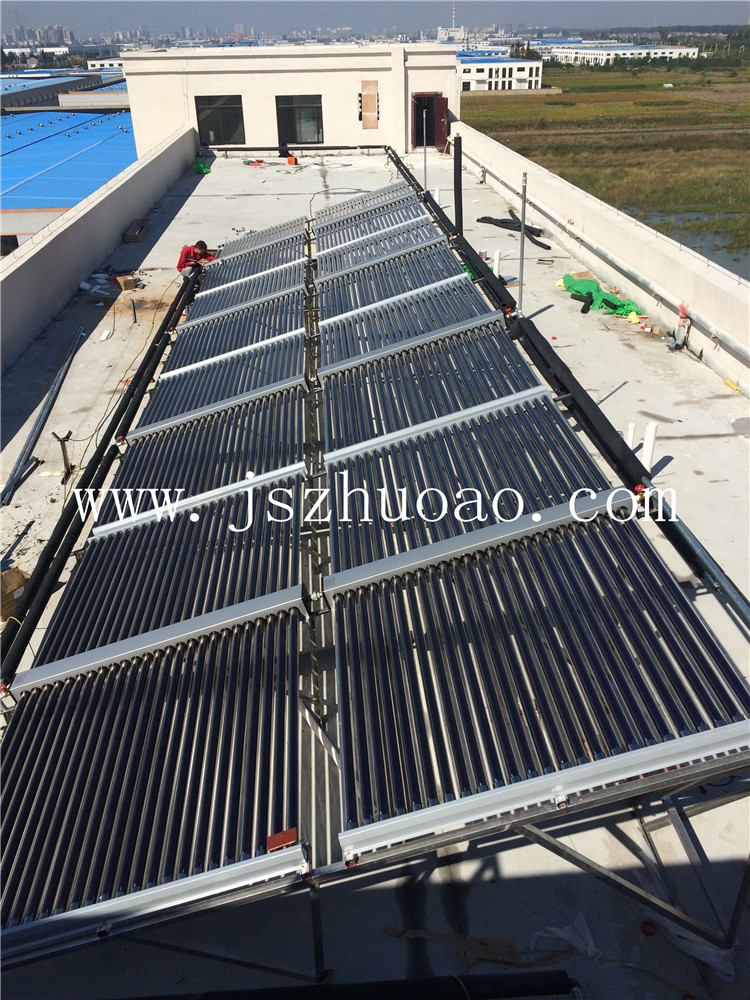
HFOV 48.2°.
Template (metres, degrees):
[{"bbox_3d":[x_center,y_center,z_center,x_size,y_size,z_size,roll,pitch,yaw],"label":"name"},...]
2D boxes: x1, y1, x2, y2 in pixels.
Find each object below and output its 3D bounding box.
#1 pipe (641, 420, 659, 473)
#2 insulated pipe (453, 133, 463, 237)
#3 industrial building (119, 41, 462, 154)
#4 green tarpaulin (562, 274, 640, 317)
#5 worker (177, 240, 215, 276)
[{"bbox_3d":[2.800,-0.482,8.572,0.110,0.650,0.110,-3,29,-3],"label":"pipe"},{"bbox_3d":[1.198,-4.477,11.998,0.105,1.450,0.105,-3,29,-3],"label":"insulated pipe"},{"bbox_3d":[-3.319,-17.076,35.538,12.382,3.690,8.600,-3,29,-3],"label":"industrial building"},{"bbox_3d":[3.940,-3.651,14.635,0.850,0.280,1.900,-3,29,-3],"label":"green tarpaulin"},{"bbox_3d":[-3.372,-4.473,15.751,0.650,0.840,0.530,10,31,19],"label":"worker"}]

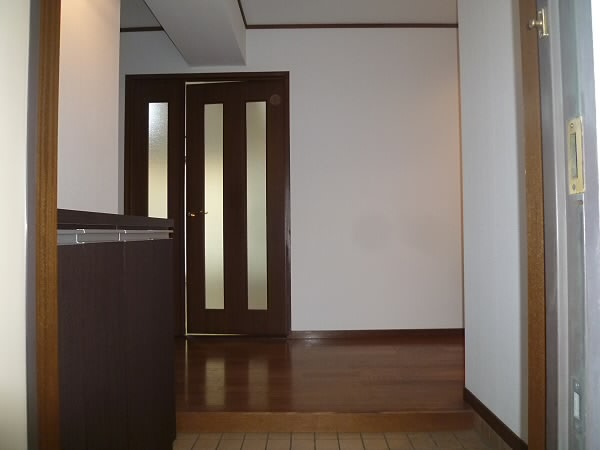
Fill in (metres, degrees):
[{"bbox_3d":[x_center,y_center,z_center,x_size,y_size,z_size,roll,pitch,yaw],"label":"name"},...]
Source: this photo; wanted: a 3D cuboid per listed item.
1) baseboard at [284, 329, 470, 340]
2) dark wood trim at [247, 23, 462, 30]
[{"bbox_3d":[0.577,0.816,3.249,1.314,0.063,0.020,0,-2,1],"label":"baseboard"},{"bbox_3d":[0.402,-1.540,3.352,1.642,0.034,0.025,0,-2,1],"label":"dark wood trim"}]

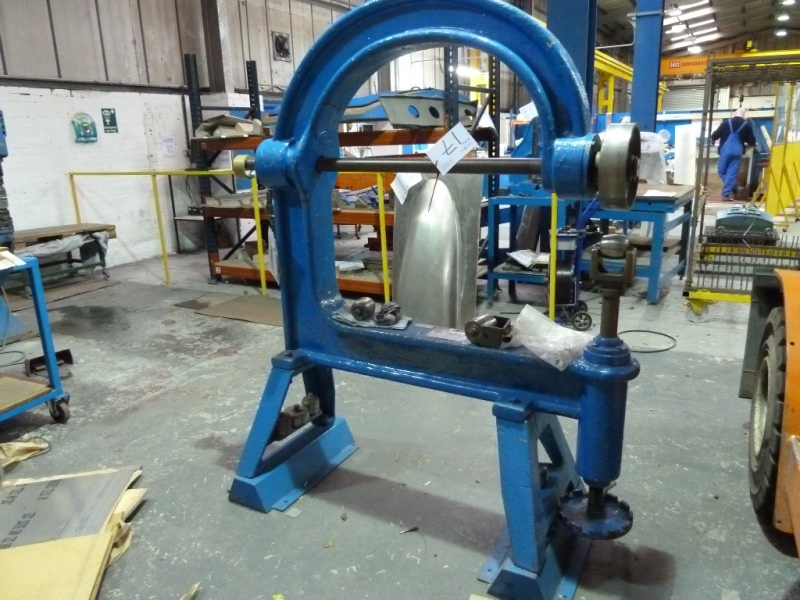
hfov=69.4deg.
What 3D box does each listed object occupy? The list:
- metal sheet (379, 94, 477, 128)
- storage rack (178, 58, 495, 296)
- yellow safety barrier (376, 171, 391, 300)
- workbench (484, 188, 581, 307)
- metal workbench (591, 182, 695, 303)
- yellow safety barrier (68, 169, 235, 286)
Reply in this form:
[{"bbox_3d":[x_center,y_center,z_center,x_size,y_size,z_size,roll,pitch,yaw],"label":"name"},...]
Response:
[{"bbox_3d":[0.217,-1.578,4.852,1.012,0.233,0.130,-13,19,-36],"label":"metal sheet"},{"bbox_3d":[-0.582,-1.234,5.493,2.885,2.244,0.930,7,18,30],"label":"storage rack"},{"bbox_3d":[-0.124,-0.484,4.768,0.045,1.147,0.045,6,17,26],"label":"yellow safety barrier"},{"bbox_3d":[1.147,-0.427,4.864,0.665,0.907,0.675,6,17,28],"label":"workbench"},{"bbox_3d":[2.138,-0.561,5.320,0.943,0.864,1.211,9,19,35],"label":"metal workbench"},{"bbox_3d":[-2.470,-0.714,5.902,2.511,1.147,0.050,6,17,26],"label":"yellow safety barrier"}]

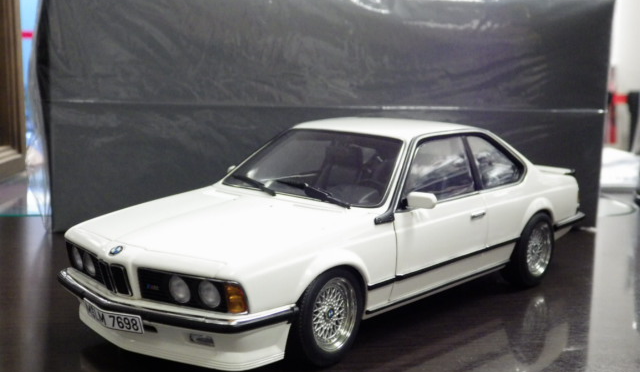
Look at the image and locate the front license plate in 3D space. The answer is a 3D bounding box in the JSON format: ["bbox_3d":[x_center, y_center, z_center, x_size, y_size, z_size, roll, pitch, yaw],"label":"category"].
[{"bbox_3d":[-0.065,0.041,0.287,0.028,0.006,0.004,9,11,38],"label":"front license plate"}]

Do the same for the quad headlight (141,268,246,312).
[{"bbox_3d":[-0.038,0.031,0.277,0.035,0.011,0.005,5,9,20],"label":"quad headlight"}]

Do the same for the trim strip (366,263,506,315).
[{"bbox_3d":[0.048,0.038,0.355,0.002,0.002,0.105,9,11,38],"label":"trim strip"}]

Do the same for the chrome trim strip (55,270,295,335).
[{"bbox_3d":[-0.055,0.035,0.298,0.093,0.006,0.038,9,11,38],"label":"chrome trim strip"}]

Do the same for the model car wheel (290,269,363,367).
[{"bbox_3d":[0.001,0.042,0.307,0.011,0.035,0.035,9,11,37],"label":"model car wheel"}]

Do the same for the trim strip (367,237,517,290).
[{"bbox_3d":[0.051,0.029,0.356,0.002,0.002,0.112,9,11,38],"label":"trim strip"}]

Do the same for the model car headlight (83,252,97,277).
[{"bbox_3d":[-0.076,0.026,0.306,0.008,0.008,0.003,9,11,38],"label":"model car headlight"}]

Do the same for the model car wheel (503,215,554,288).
[{"bbox_3d":[0.094,0.028,0.419,0.011,0.035,0.035,9,11,38],"label":"model car wheel"}]

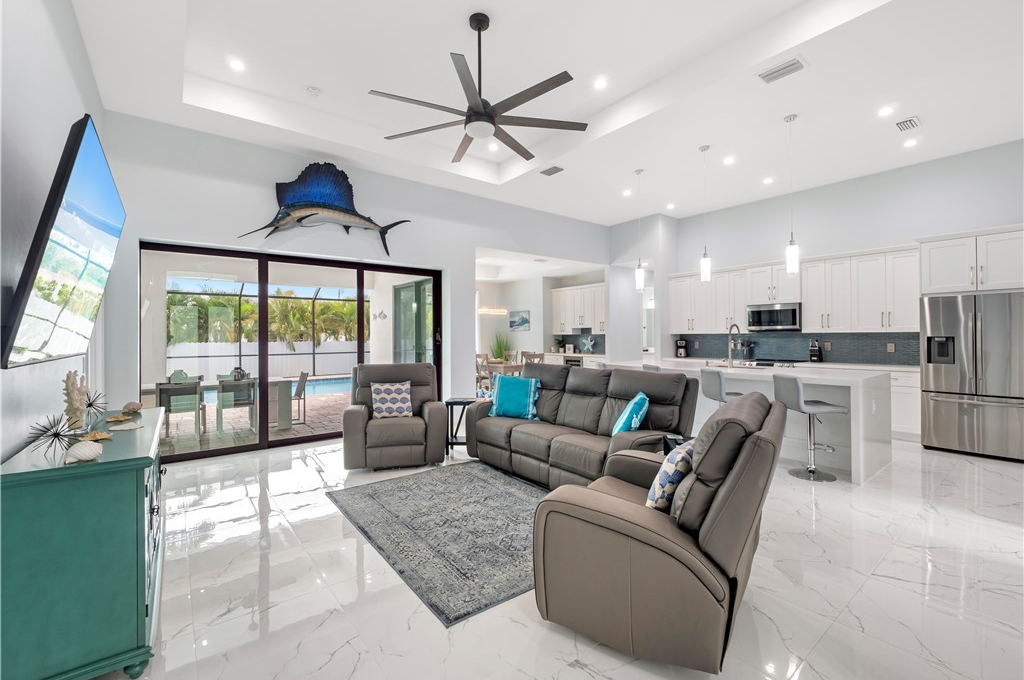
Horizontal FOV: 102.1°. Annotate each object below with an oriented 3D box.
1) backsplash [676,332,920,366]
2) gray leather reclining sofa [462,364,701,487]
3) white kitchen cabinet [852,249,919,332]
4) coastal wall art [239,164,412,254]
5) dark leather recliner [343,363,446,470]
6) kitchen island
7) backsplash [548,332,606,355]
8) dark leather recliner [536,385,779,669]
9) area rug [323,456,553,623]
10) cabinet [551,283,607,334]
[{"bbox_3d":[4.392,0.121,6.771,0.020,0.456,3.440,-1,1,-38],"label":"backsplash"},{"bbox_3d":[0.554,0.800,4.093,1.010,1.020,2.150,-1,1,-38],"label":"gray leather reclining sofa"},{"bbox_3d":[5.090,-0.628,5.587,0.345,1.055,0.745,-1,1,-38],"label":"white kitchen cabinet"},{"bbox_3d":[-2.232,-1.714,5.251,2.040,1.090,0.260,-1,1,-38],"label":"coastal wall art"},{"bbox_3d":[-1.293,0.800,4.707,1.020,1.030,0.980,0,1,-13],"label":"dark leather recliner"},{"bbox_3d":[2.701,0.819,5.138,1.140,0.938,2.820,-1,1,-38],"label":"kitchen island"},{"bbox_3d":[1.889,0.097,10.116,0.020,0.460,1.850,-1,1,-37],"label":"backsplash"},{"bbox_3d":[0.806,0.830,2.161,1.000,1.040,1.010,0,1,31],"label":"dark leather recliner"},{"bbox_3d":[-0.343,1.336,3.268,1.550,0.012,2.160,-1,1,-37],"label":"area rug"},{"bbox_3d":[1.765,-0.696,9.992,0.330,1.130,1.930,-1,1,-37],"label":"cabinet"}]

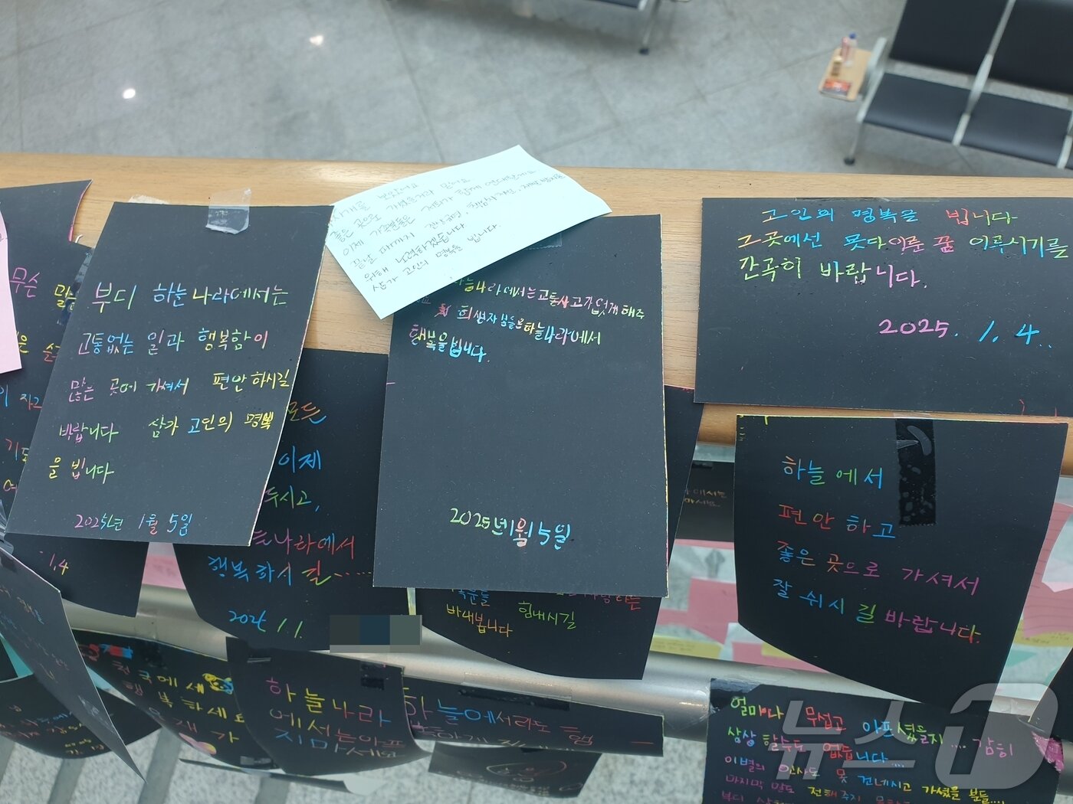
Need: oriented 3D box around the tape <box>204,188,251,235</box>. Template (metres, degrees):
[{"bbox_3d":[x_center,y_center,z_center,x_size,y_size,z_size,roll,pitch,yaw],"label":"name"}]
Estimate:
[{"bbox_3d":[-0.139,-0.086,0.365,0.020,0.002,0.023,-3,71,3],"label":"tape"}]

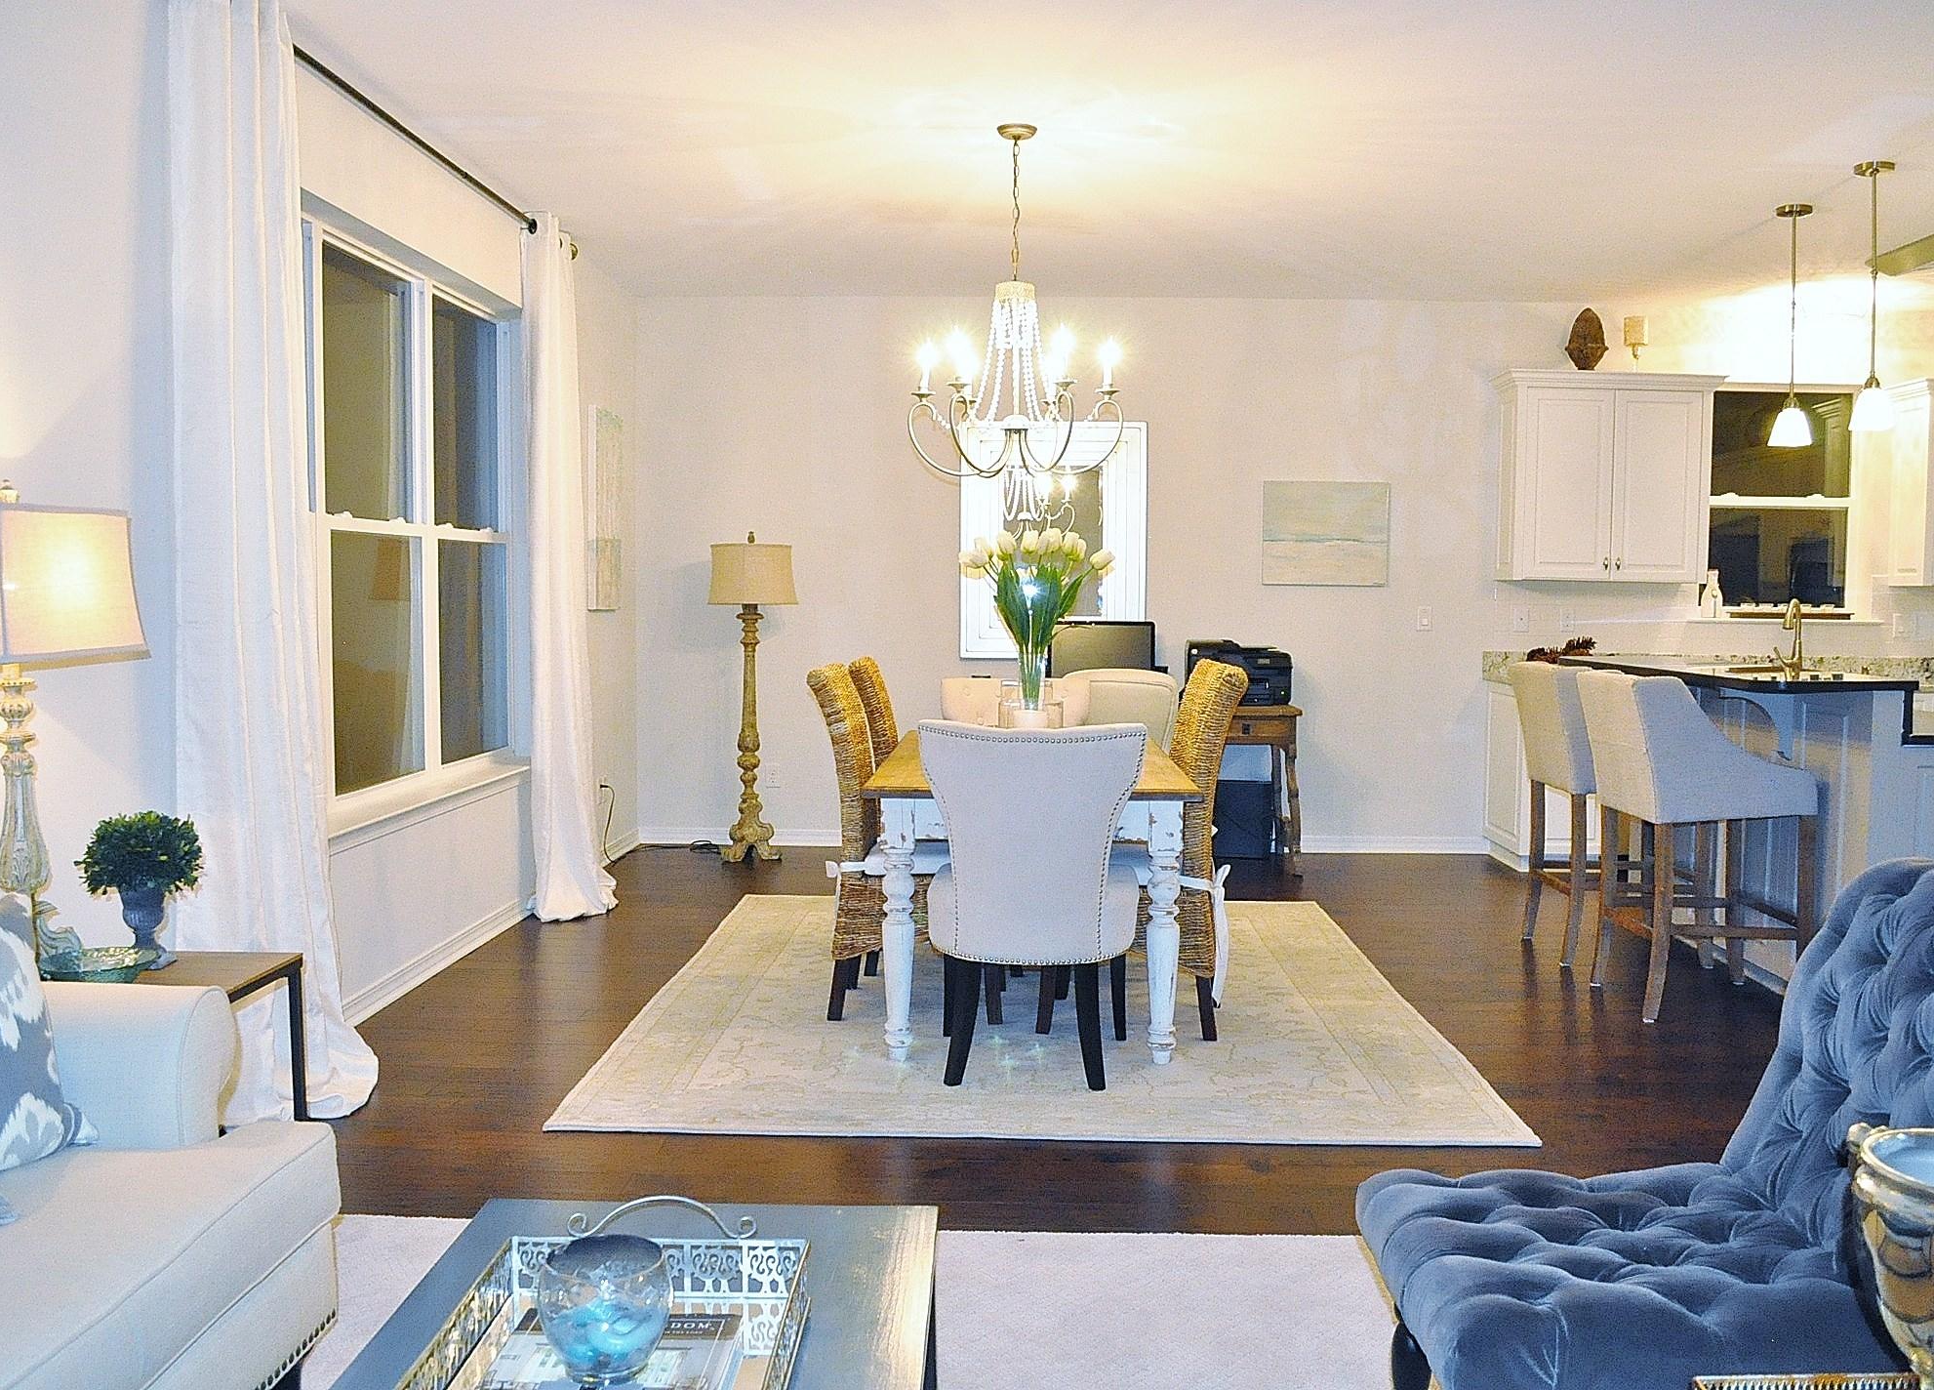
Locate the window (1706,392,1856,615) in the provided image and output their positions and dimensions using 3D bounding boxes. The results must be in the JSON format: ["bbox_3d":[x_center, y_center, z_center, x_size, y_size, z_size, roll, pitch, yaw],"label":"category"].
[{"bbox_3d":[4.017,-0.963,7.789,0.800,1.130,0.090,0,4,2],"label":"window"}]

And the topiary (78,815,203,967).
[{"bbox_3d":[-1.588,0.370,3.011,0.235,0.290,0.235,1,4,2],"label":"topiary"}]

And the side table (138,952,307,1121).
[{"bbox_3d":[-1.583,0.811,2.898,0.510,0.575,0.490,1,4,2],"label":"side table"}]

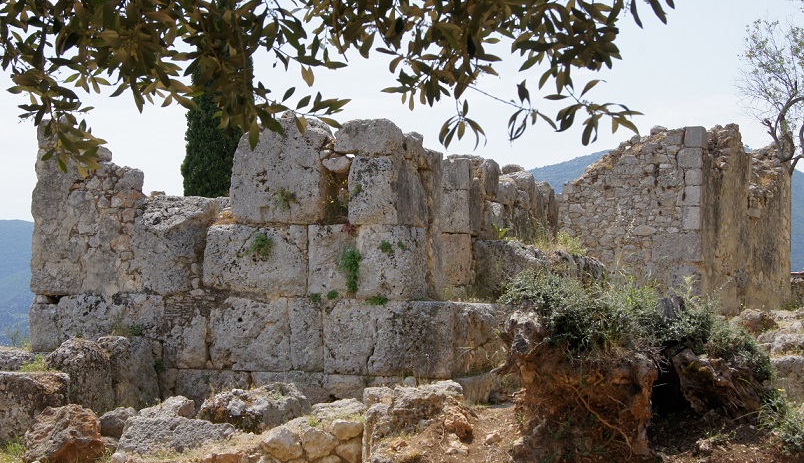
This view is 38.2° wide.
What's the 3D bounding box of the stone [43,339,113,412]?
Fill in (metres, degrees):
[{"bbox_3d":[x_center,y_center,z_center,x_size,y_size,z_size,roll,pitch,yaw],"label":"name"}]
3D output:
[{"bbox_3d":[-3.223,1.439,11.600,0.620,0.700,0.580,0,-1,11],"label":"stone"}]

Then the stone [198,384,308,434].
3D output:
[{"bbox_3d":[-1.292,1.532,10.100,0.920,0.380,0.580,0,-1,6],"label":"stone"}]

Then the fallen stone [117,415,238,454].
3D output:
[{"bbox_3d":[-1.737,1.564,8.900,0.820,0.280,0.480,0,-1,6],"label":"fallen stone"}]

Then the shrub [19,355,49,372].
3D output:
[{"bbox_3d":[-3.620,1.297,11.400,0.260,0.170,0.240,0,-1,0],"label":"shrub"}]

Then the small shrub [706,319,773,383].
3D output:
[{"bbox_3d":[2.675,0.943,9.200,0.490,0.470,0.460,0,-1,0],"label":"small shrub"}]

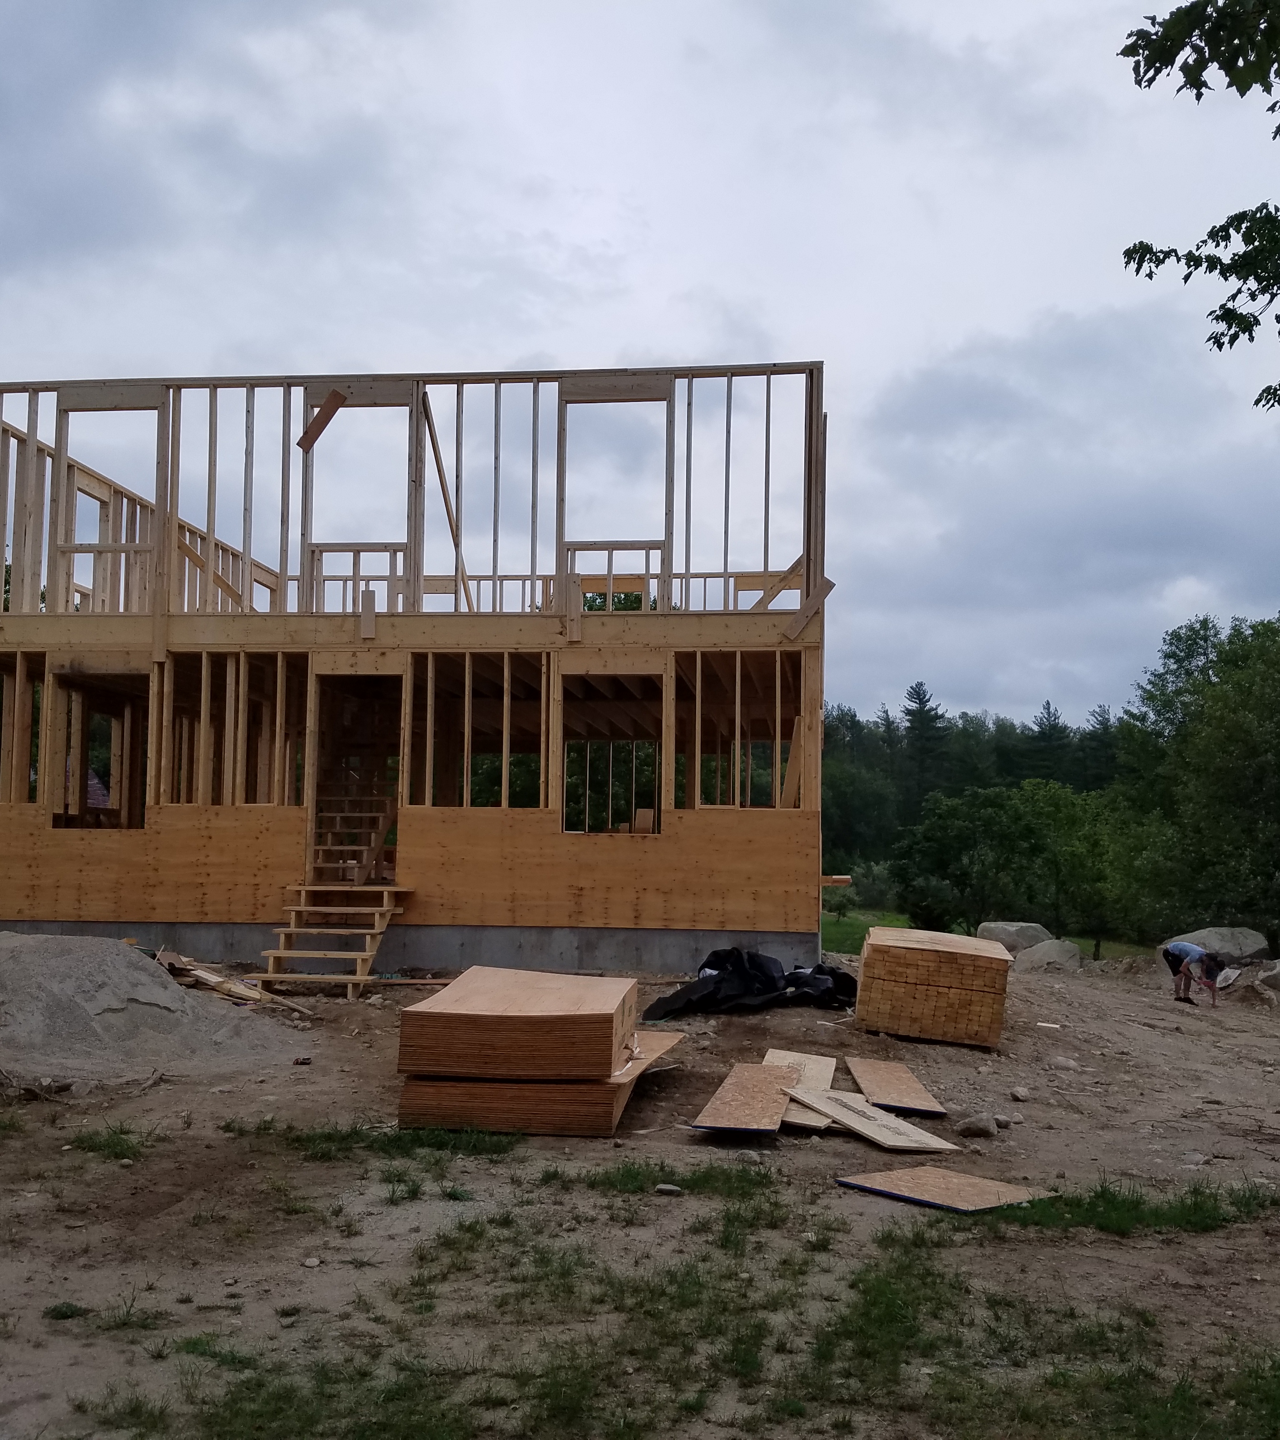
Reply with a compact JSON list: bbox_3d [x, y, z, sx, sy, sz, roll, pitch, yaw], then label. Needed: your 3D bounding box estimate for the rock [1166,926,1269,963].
[{"bbox_3d":[10.491,4.117,26.300,1.850,0.700,1.300,-1,-5,22],"label":"rock"}]

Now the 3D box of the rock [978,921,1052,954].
[{"bbox_3d":[6.319,3.728,24.300,1.240,0.680,0.950,-1,-5,15],"label":"rock"}]

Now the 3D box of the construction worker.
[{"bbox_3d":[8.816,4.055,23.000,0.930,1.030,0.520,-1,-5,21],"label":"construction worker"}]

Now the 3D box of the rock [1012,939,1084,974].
[{"bbox_3d":[6.434,3.719,22.700,1.100,0.550,0.880,-1,-5,16],"label":"rock"}]

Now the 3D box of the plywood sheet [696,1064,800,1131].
[{"bbox_3d":[0.744,2.444,9.406,0.483,0.020,2.448,0,-5,10],"label":"plywood sheet"}]

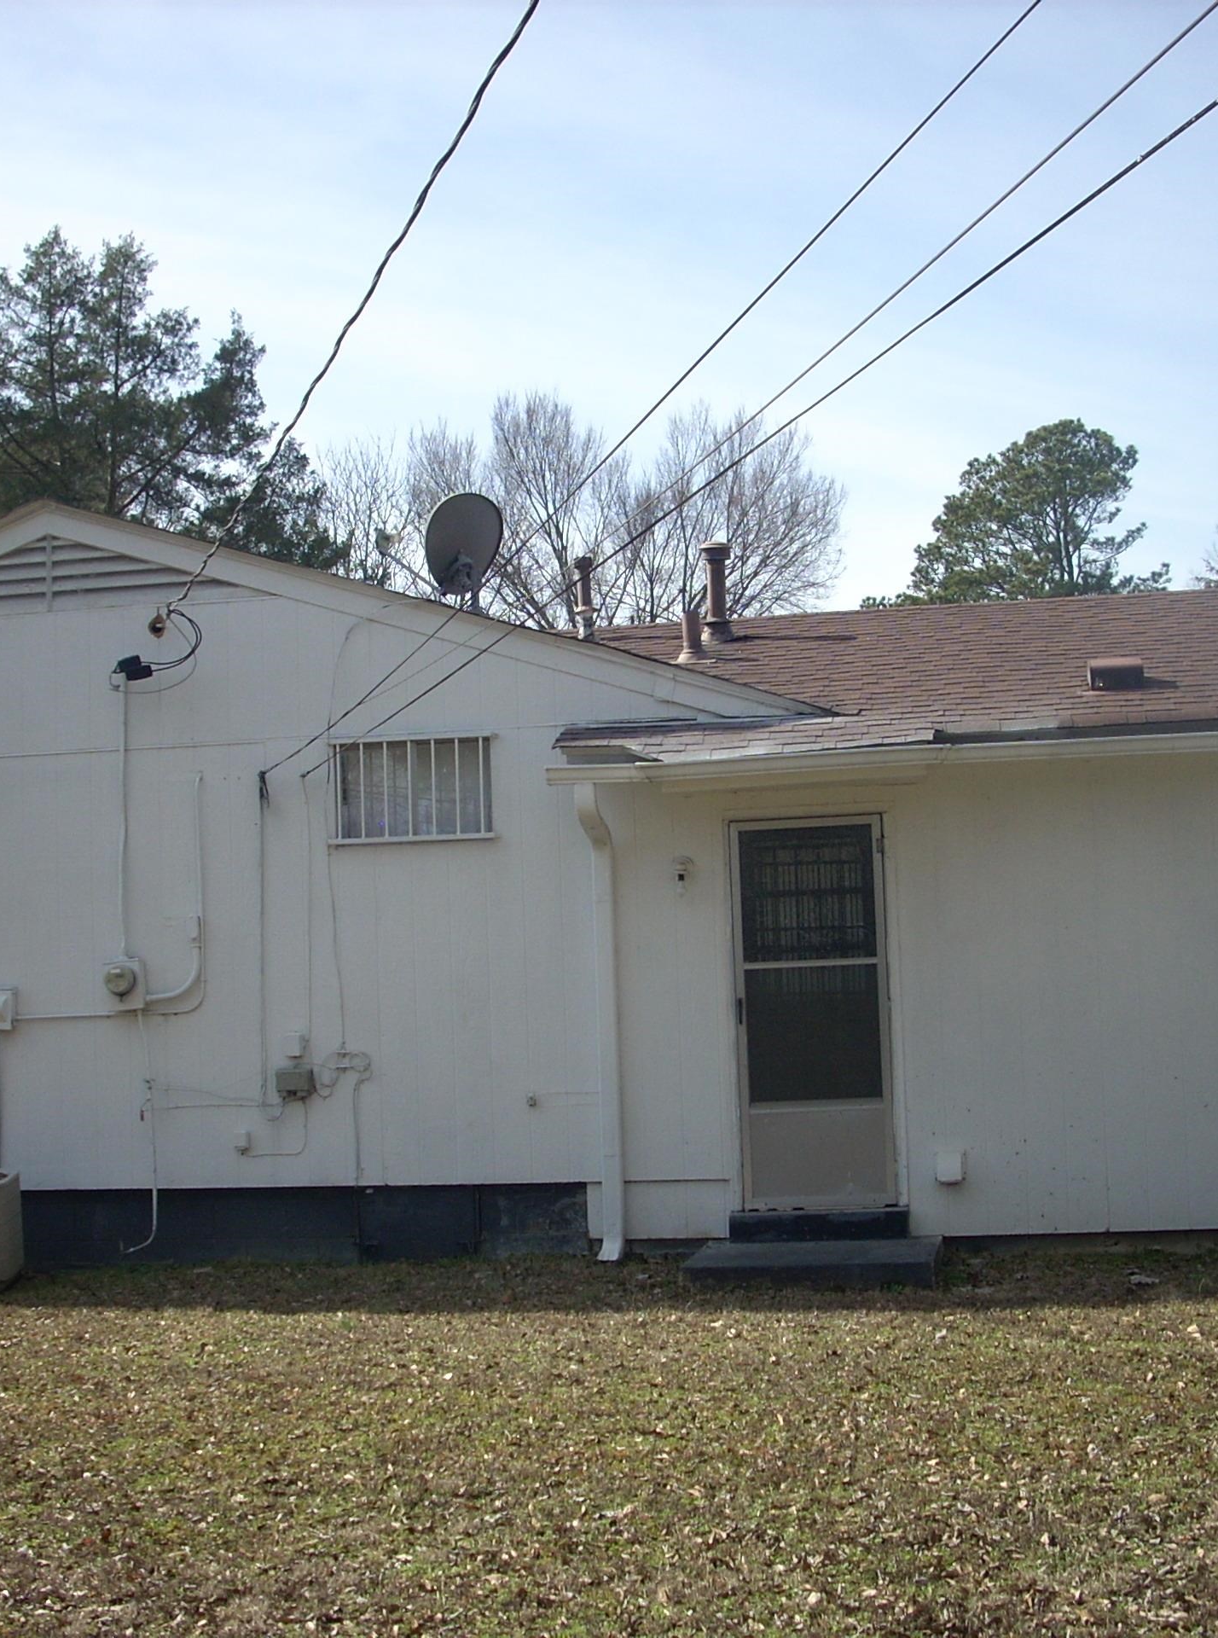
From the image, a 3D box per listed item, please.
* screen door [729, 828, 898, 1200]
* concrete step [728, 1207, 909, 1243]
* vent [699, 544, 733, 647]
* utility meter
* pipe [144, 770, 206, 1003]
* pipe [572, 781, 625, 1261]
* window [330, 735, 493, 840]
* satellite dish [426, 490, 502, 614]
[{"bbox_3d":[1.095,1.036,12.439,0.830,2.060,0.060,-3,-5,9],"label":"screen door"},{"bbox_3d":[1.108,2.142,12.271,0.950,0.180,0.280,-3,-5,9],"label":"concrete step"},{"bbox_3d":[0.712,-1.475,15.350,0.220,0.690,0.240,-3,-5,9],"label":"vent"},{"bbox_3d":[-2.697,0.908,12.949,0.210,0.260,0.200,-3,-5,9],"label":"utility meter"},{"bbox_3d":[-2.410,0.404,13.008,0.330,1.300,0.070,-3,-5,9],"label":"pipe"},{"bbox_3d":[-0.045,1.071,12.425,0.140,2.520,0.380,-3,-5,9],"label":"pipe"},{"bbox_3d":[-1.074,-0.169,12.835,0.910,0.560,0.100,-3,-5,9],"label":"window"},{"bbox_3d":[-0.814,-1.498,13.100,0.480,0.640,0.320,2,-6,-38],"label":"satellite dish"}]

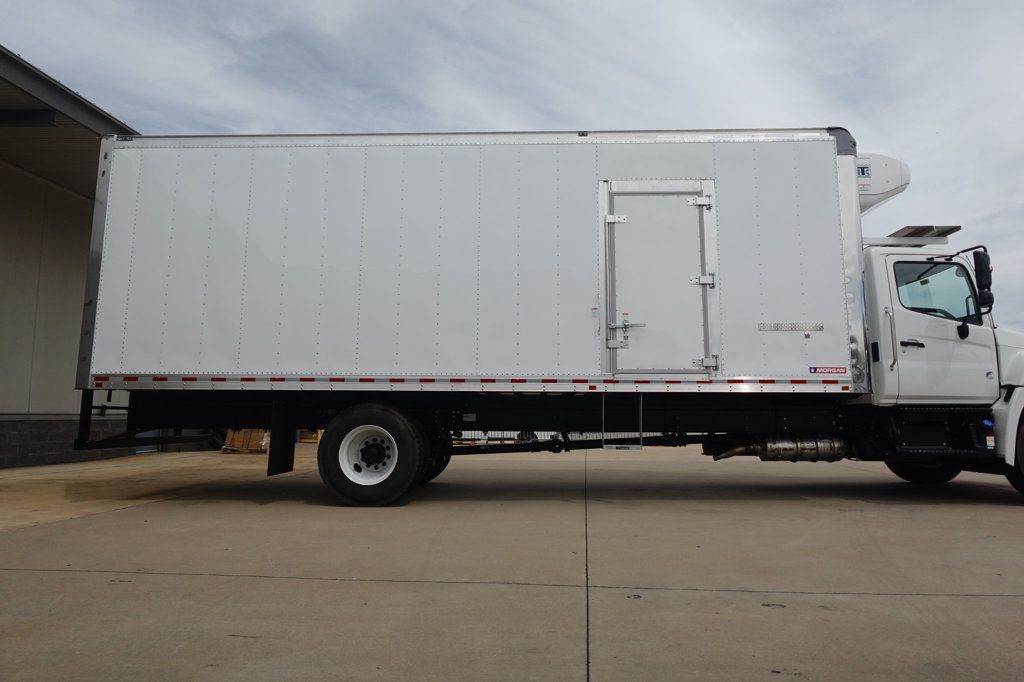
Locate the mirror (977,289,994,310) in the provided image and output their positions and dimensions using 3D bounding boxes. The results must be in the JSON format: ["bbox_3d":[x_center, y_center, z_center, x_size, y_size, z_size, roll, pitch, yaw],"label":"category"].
[{"bbox_3d":[4.607,-0.407,5.528,0.120,0.180,0.200,-4,-8,32],"label":"mirror"}]

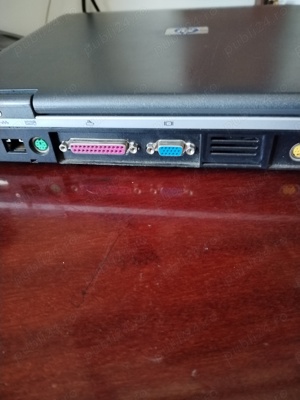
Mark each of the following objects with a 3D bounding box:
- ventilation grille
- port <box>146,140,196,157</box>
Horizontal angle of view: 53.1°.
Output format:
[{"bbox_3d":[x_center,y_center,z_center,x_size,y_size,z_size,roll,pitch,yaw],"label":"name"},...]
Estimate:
[{"bbox_3d":[0.049,-0.030,0.180,0.034,0.021,0.005,3,39,9],"label":"ventilation grille"},{"bbox_3d":[0.013,-0.032,0.187,0.030,0.009,0.006,3,39,9],"label":"port"}]

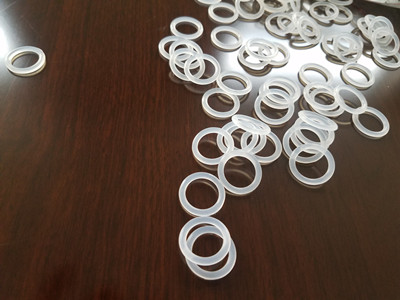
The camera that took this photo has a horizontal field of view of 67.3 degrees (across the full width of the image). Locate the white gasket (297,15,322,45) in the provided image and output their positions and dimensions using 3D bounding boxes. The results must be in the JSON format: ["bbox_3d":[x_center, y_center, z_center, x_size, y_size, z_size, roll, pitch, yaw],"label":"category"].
[{"bbox_3d":[0.085,-0.094,0.234,0.025,0.004,0.025,13,65,-29],"label":"white gasket"}]

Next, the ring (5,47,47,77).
[{"bbox_3d":[-0.136,-0.071,0.235,0.029,0.003,0.029,3,58,-5],"label":"ring"}]

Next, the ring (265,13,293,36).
[{"bbox_3d":[0.077,-0.120,0.288,0.029,0.003,0.029,5,62,-9],"label":"ring"}]

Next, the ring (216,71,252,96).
[{"bbox_3d":[0.027,-0.054,0.240,0.029,0.003,0.029,13,46,0],"label":"ring"}]

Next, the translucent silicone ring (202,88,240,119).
[{"bbox_3d":[0.014,-0.031,0.195,0.025,0.004,0.025,2,58,-4],"label":"translucent silicone ring"}]

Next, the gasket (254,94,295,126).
[{"bbox_3d":[0.056,-0.033,0.228,0.029,0.003,0.029,-1,71,2],"label":"gasket"}]

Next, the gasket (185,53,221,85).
[{"bbox_3d":[0.002,-0.055,0.204,0.025,0.004,0.025,2,67,-5],"label":"gasket"}]

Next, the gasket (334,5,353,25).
[{"bbox_3d":[0.119,-0.119,0.259,0.025,0.004,0.025,2,58,-4],"label":"gasket"}]

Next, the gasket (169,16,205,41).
[{"bbox_3d":[-0.010,-0.094,0.232,0.025,0.004,0.025,2,58,-4],"label":"gasket"}]

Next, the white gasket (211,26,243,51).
[{"bbox_3d":[0.020,-0.086,0.230,0.025,0.004,0.025,2,58,-4],"label":"white gasket"}]

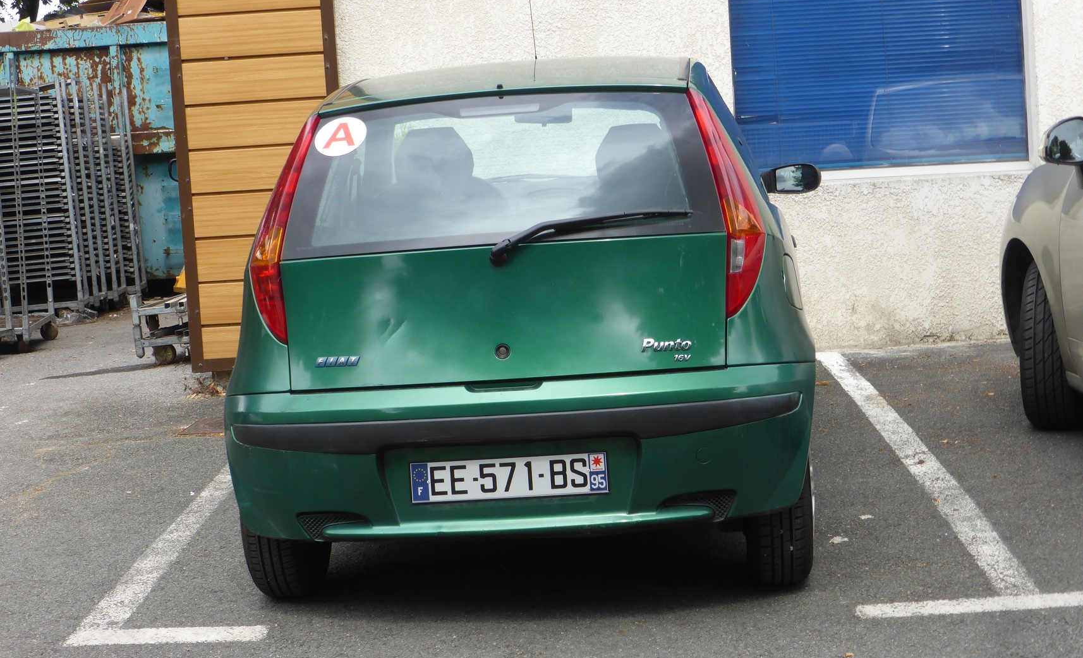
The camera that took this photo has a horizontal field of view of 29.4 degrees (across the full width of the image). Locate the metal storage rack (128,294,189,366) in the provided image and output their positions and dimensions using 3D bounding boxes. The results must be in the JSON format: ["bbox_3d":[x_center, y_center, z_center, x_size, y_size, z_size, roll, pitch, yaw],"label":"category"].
[{"bbox_3d":[-1.859,-0.079,11.176,0.600,0.370,0.750,-3,7,-3],"label":"metal storage rack"}]

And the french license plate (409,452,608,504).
[{"bbox_3d":[-0.084,0.391,5.435,0.520,0.110,0.012,-3,9,5],"label":"french license plate"}]

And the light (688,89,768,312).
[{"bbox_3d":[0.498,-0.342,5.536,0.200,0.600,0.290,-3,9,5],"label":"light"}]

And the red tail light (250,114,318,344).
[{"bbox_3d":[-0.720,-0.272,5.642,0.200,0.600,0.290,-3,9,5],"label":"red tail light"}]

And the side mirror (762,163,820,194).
[{"bbox_3d":[0.927,-0.559,7.671,0.222,0.115,0.110,-3,9,5],"label":"side mirror"}]

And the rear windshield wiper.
[{"bbox_3d":[0.131,-0.241,5.474,0.545,0.135,0.090,-3,9,5],"label":"rear windshield wiper"}]

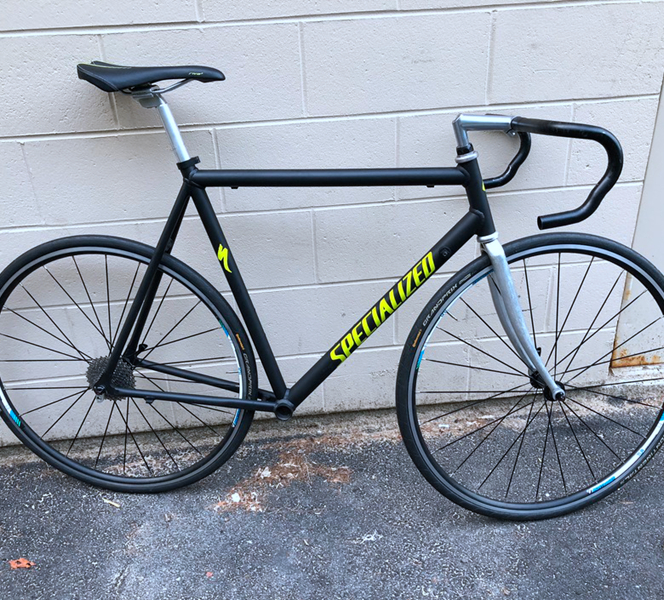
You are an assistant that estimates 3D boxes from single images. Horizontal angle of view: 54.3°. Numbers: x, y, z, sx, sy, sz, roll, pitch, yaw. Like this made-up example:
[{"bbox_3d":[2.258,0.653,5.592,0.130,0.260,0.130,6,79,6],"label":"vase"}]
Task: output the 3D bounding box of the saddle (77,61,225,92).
[{"bbox_3d":[-0.340,-0.430,1.245,0.278,0.068,0.140,1,21,6],"label":"saddle"}]

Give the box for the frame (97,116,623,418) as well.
[{"bbox_3d":[-0.002,-0.060,1.385,1.050,0.657,0.405,1,21,6],"label":"frame"}]

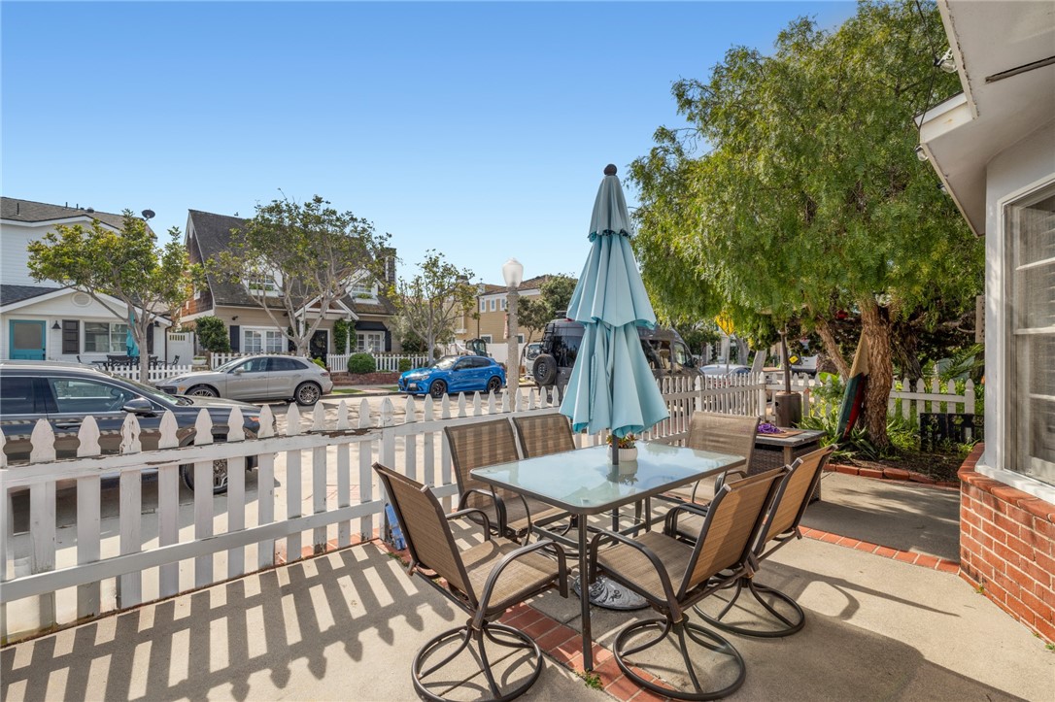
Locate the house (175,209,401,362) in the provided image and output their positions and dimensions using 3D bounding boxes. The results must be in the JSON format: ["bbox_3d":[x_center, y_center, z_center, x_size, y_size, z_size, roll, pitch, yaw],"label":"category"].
[{"bbox_3d":[-14.740,-2.946,28.429,9.300,9.000,11.000,2,-2,-43],"label":"house"}]

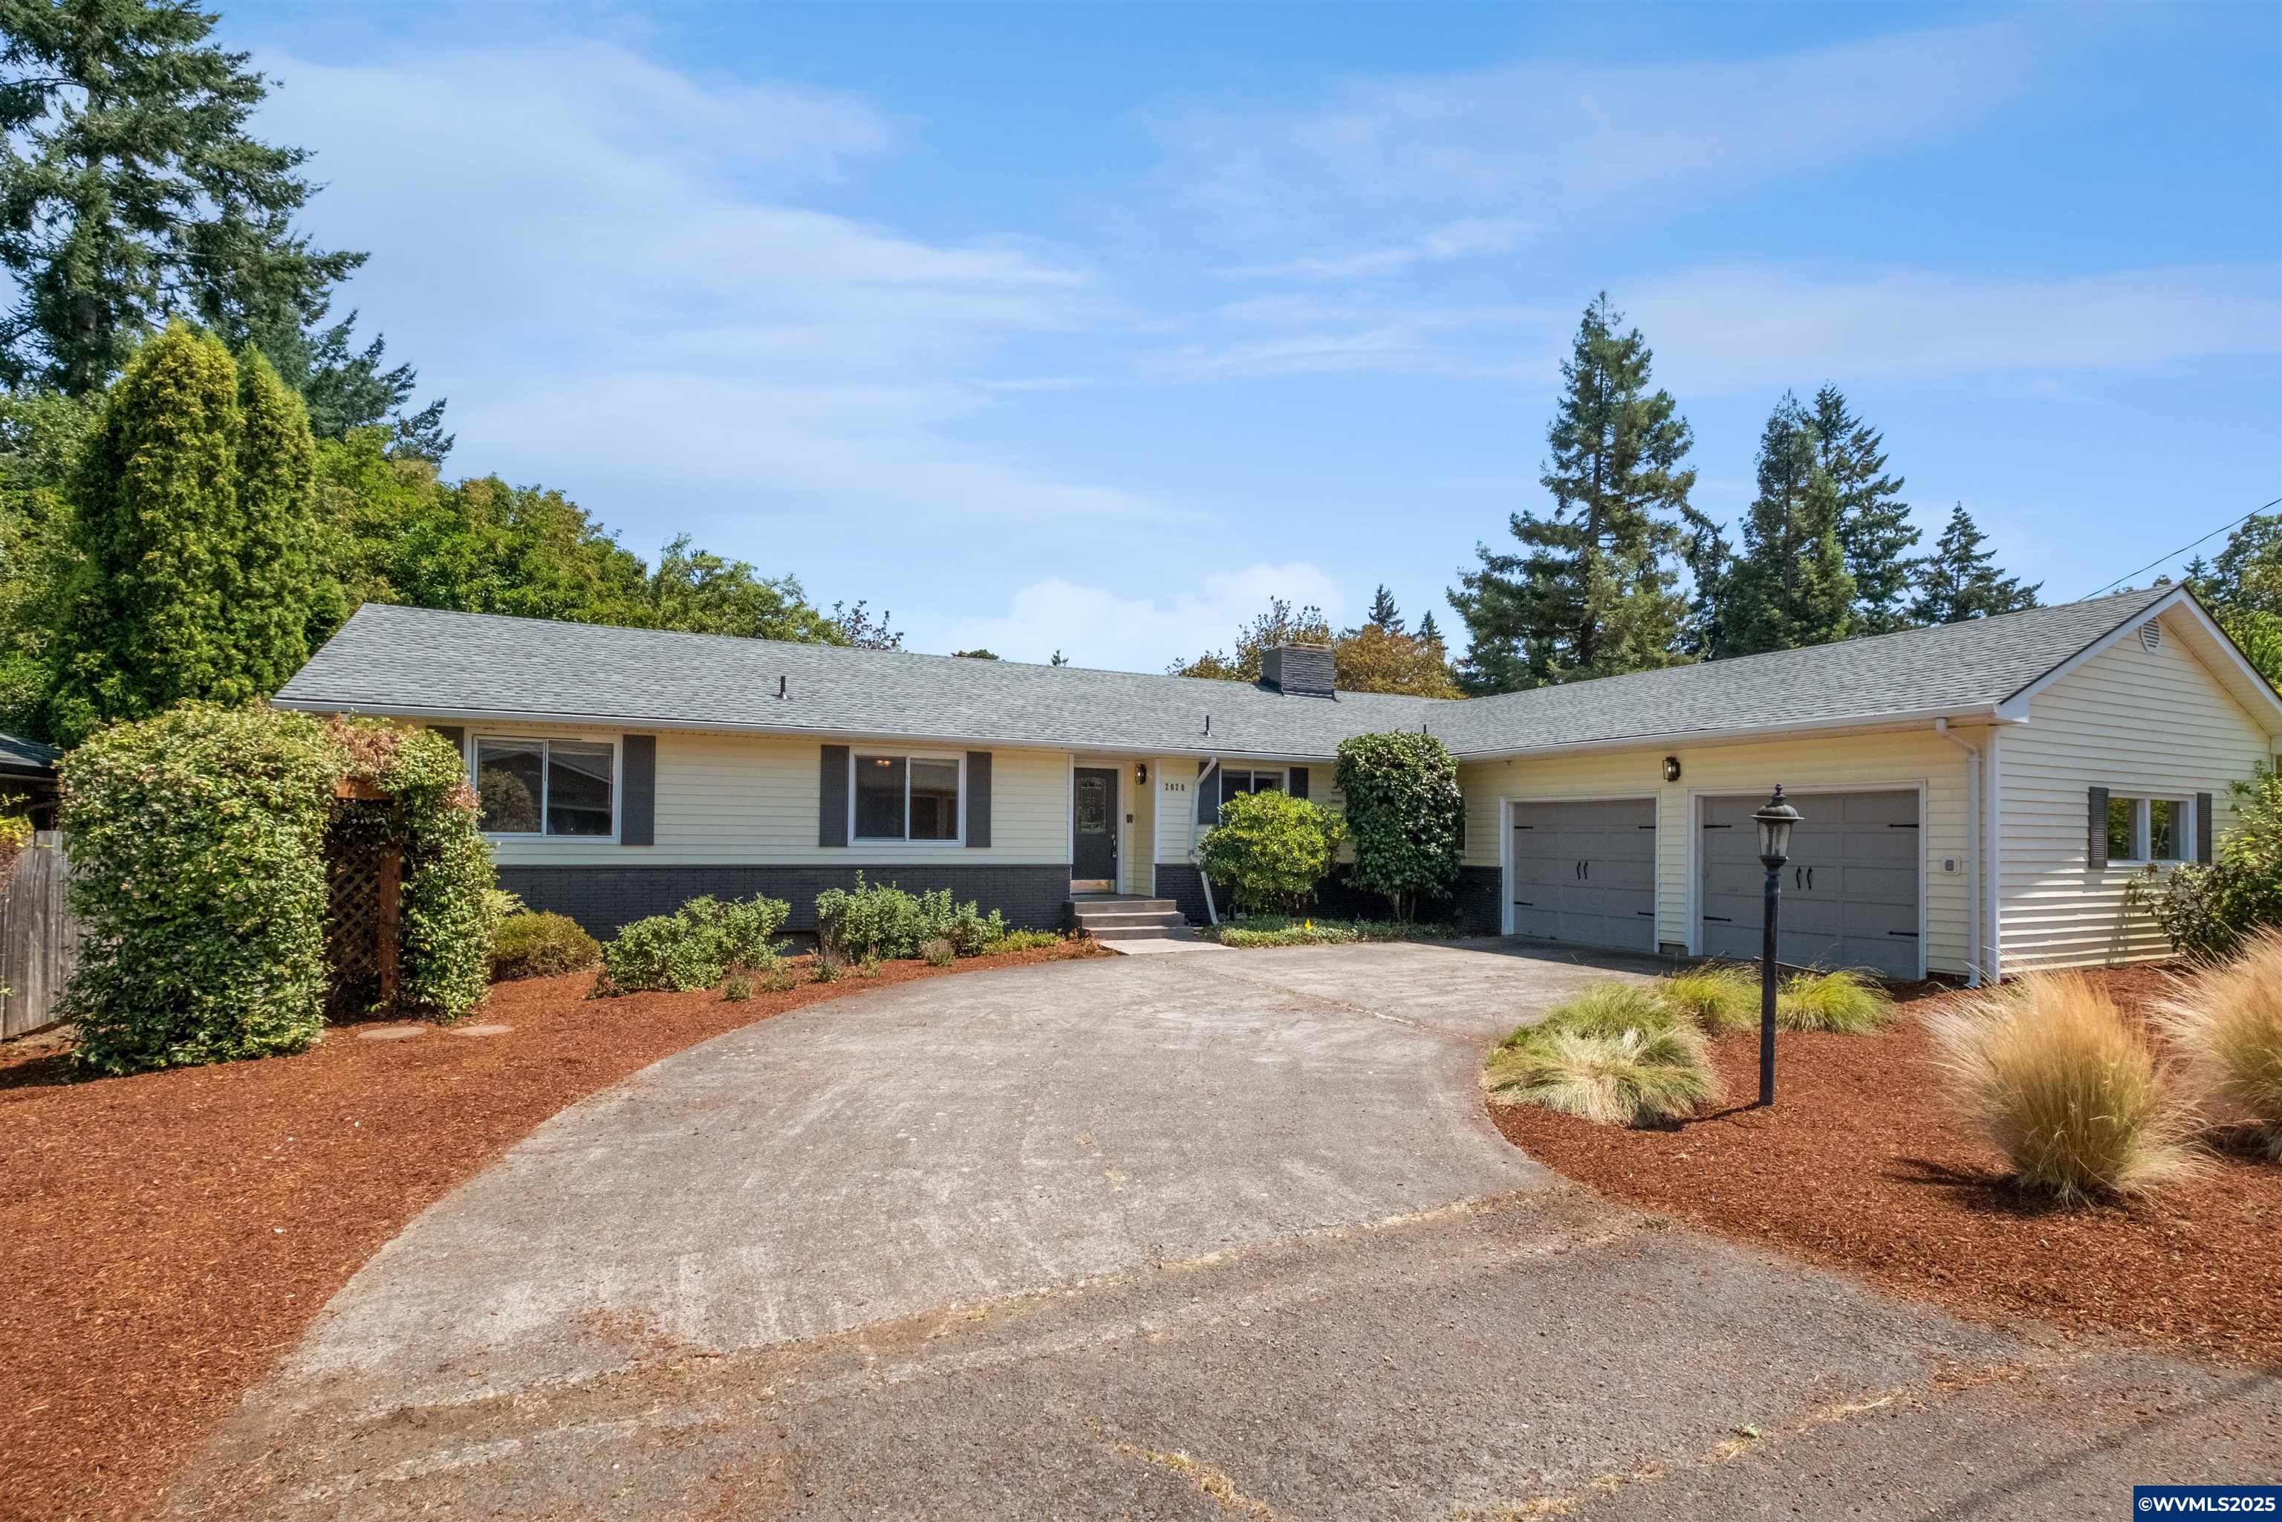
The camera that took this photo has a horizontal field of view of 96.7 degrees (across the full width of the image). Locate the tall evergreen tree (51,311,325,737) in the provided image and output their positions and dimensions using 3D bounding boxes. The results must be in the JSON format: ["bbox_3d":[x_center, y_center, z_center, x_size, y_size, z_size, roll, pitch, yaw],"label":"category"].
[{"bbox_3d":[-13.250,-1.800,14.300,2.600,8.700,2.500,2,-4,-26],"label":"tall evergreen tree"}]

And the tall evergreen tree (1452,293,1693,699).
[{"bbox_3d":[17.100,-6.800,40.000,9.700,23.300,9.500,3,-5,-25],"label":"tall evergreen tree"}]

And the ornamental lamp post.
[{"bbox_3d":[3.580,1.040,5.750,0.295,1.820,0.295,2,-3,0],"label":"ornamental lamp post"}]

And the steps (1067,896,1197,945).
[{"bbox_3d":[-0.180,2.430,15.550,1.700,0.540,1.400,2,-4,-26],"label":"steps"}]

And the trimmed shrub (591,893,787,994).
[{"bbox_3d":[-4.730,1.870,10.700,1.900,0.930,1.550,2,-4,-26],"label":"trimmed shrub"}]

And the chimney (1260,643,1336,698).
[{"bbox_3d":[3.318,-1.757,21.170,1.340,1.020,0.800,3,-5,-25],"label":"chimney"}]

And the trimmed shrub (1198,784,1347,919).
[{"bbox_3d":[2.040,1.450,15.900,2.300,2.080,2.100,1,-4,0],"label":"trimmed shrub"}]

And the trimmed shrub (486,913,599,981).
[{"bbox_3d":[-6.720,2.050,11.400,1.200,0.700,1.150,2,-4,-26],"label":"trimmed shrub"}]

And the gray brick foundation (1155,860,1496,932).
[{"bbox_3d":[3.060,2.210,16.320,5.250,1.030,2.200,3,-5,-25],"label":"gray brick foundation"}]

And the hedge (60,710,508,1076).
[{"bbox_3d":[-6.930,0.930,8.360,1.850,2.600,2.350,2,-4,-18],"label":"hedge"}]

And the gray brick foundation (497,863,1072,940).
[{"bbox_3d":[-4.980,1.900,13.820,8.600,0.950,0.220,3,-5,-25],"label":"gray brick foundation"}]

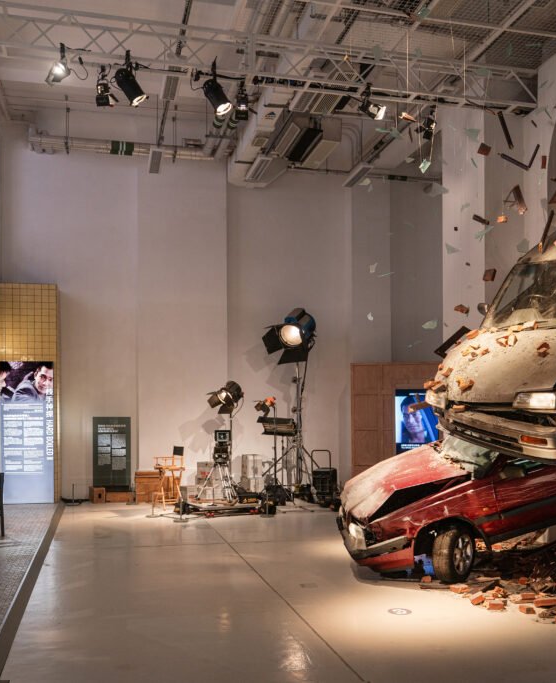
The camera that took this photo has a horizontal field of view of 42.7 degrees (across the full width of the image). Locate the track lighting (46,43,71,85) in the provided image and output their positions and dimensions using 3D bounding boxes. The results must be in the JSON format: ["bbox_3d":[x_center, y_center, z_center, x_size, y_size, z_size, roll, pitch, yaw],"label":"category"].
[{"bbox_3d":[-2.449,-3.066,7.900,0.230,0.330,0.320,-3,-49,48],"label":"track lighting"}]

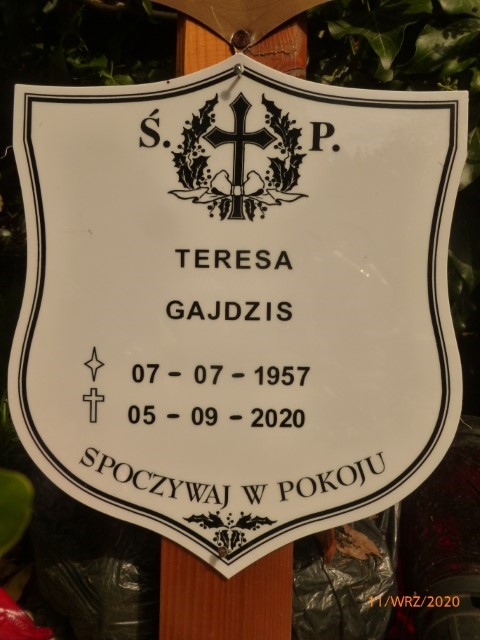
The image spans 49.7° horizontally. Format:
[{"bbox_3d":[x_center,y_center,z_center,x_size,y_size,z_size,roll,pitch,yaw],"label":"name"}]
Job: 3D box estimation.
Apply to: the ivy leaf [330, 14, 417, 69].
[{"bbox_3d":[0.102,-0.216,0.400,0.070,0.047,0.022,2,5,6],"label":"ivy leaf"}]

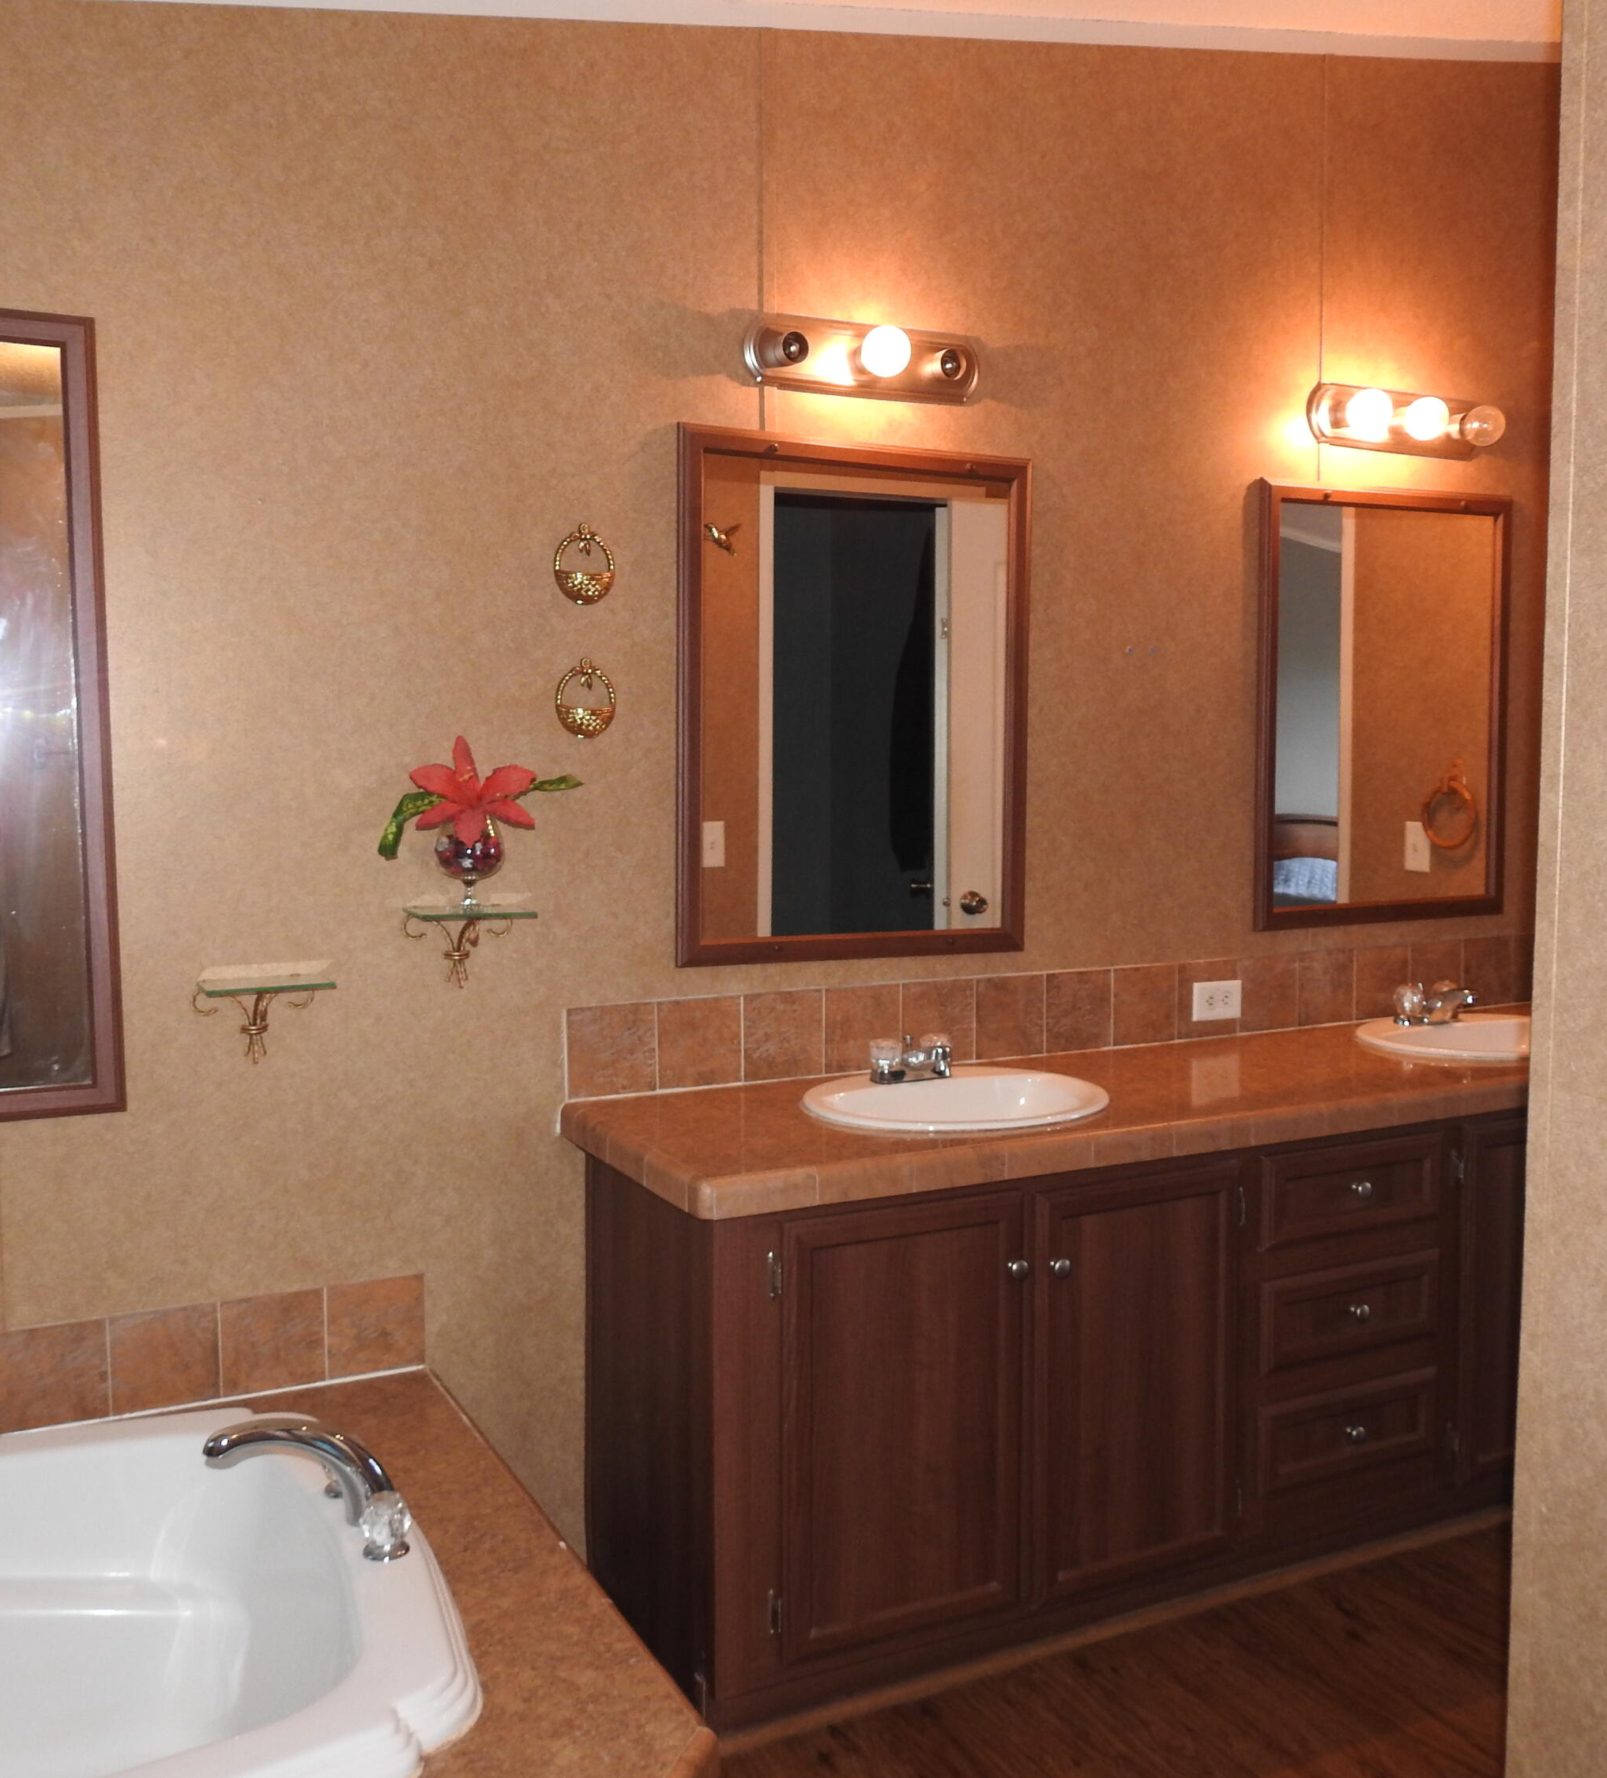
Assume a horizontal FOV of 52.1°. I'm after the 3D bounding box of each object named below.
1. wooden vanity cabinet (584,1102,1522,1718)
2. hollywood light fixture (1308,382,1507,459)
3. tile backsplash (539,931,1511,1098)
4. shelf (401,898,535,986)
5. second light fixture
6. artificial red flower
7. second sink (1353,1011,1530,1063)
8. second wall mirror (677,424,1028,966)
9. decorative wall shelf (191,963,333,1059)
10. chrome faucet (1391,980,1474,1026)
[{"bbox_3d":[0.788,0.714,2.945,2.355,0.790,0.605,-2,5,-27],"label":"wooden vanity cabinet"},{"bbox_3d":[1.232,-0.952,3.311,0.457,0.115,0.135,-2,5,-27],"label":"hollywood light fixture"},{"bbox_3d":[0.662,0.224,3.178,2.335,0.154,0.014,-2,5,-27],"label":"tile backsplash"},{"bbox_3d":[-0.512,0.093,2.511,0.184,0.131,0.135,-2,5,-27],"label":"shelf"},{"bbox_3d":[0.129,-0.903,2.766,0.457,0.112,0.125,-2,5,-27],"label":"second light fixture"},{"bbox_3d":[-0.493,-0.147,2.444,0.188,0.154,0.100,-2,5,-27],"label":"artificial red flower"},{"bbox_3d":[1.343,0.360,3.187,0.500,0.155,0.435,-2,5,-27],"label":"second sink"},{"bbox_3d":[0.099,-0.320,2.841,0.663,0.885,0.040,-2,5,-27],"label":"second wall mirror"},{"bbox_3d":[-0.783,0.197,2.382,0.185,0.131,0.135,-2,5,-27],"label":"decorative wall shelf"},{"bbox_3d":[1.290,0.231,3.311,0.155,0.089,0.140,-2,5,-27],"label":"chrome faucet"}]

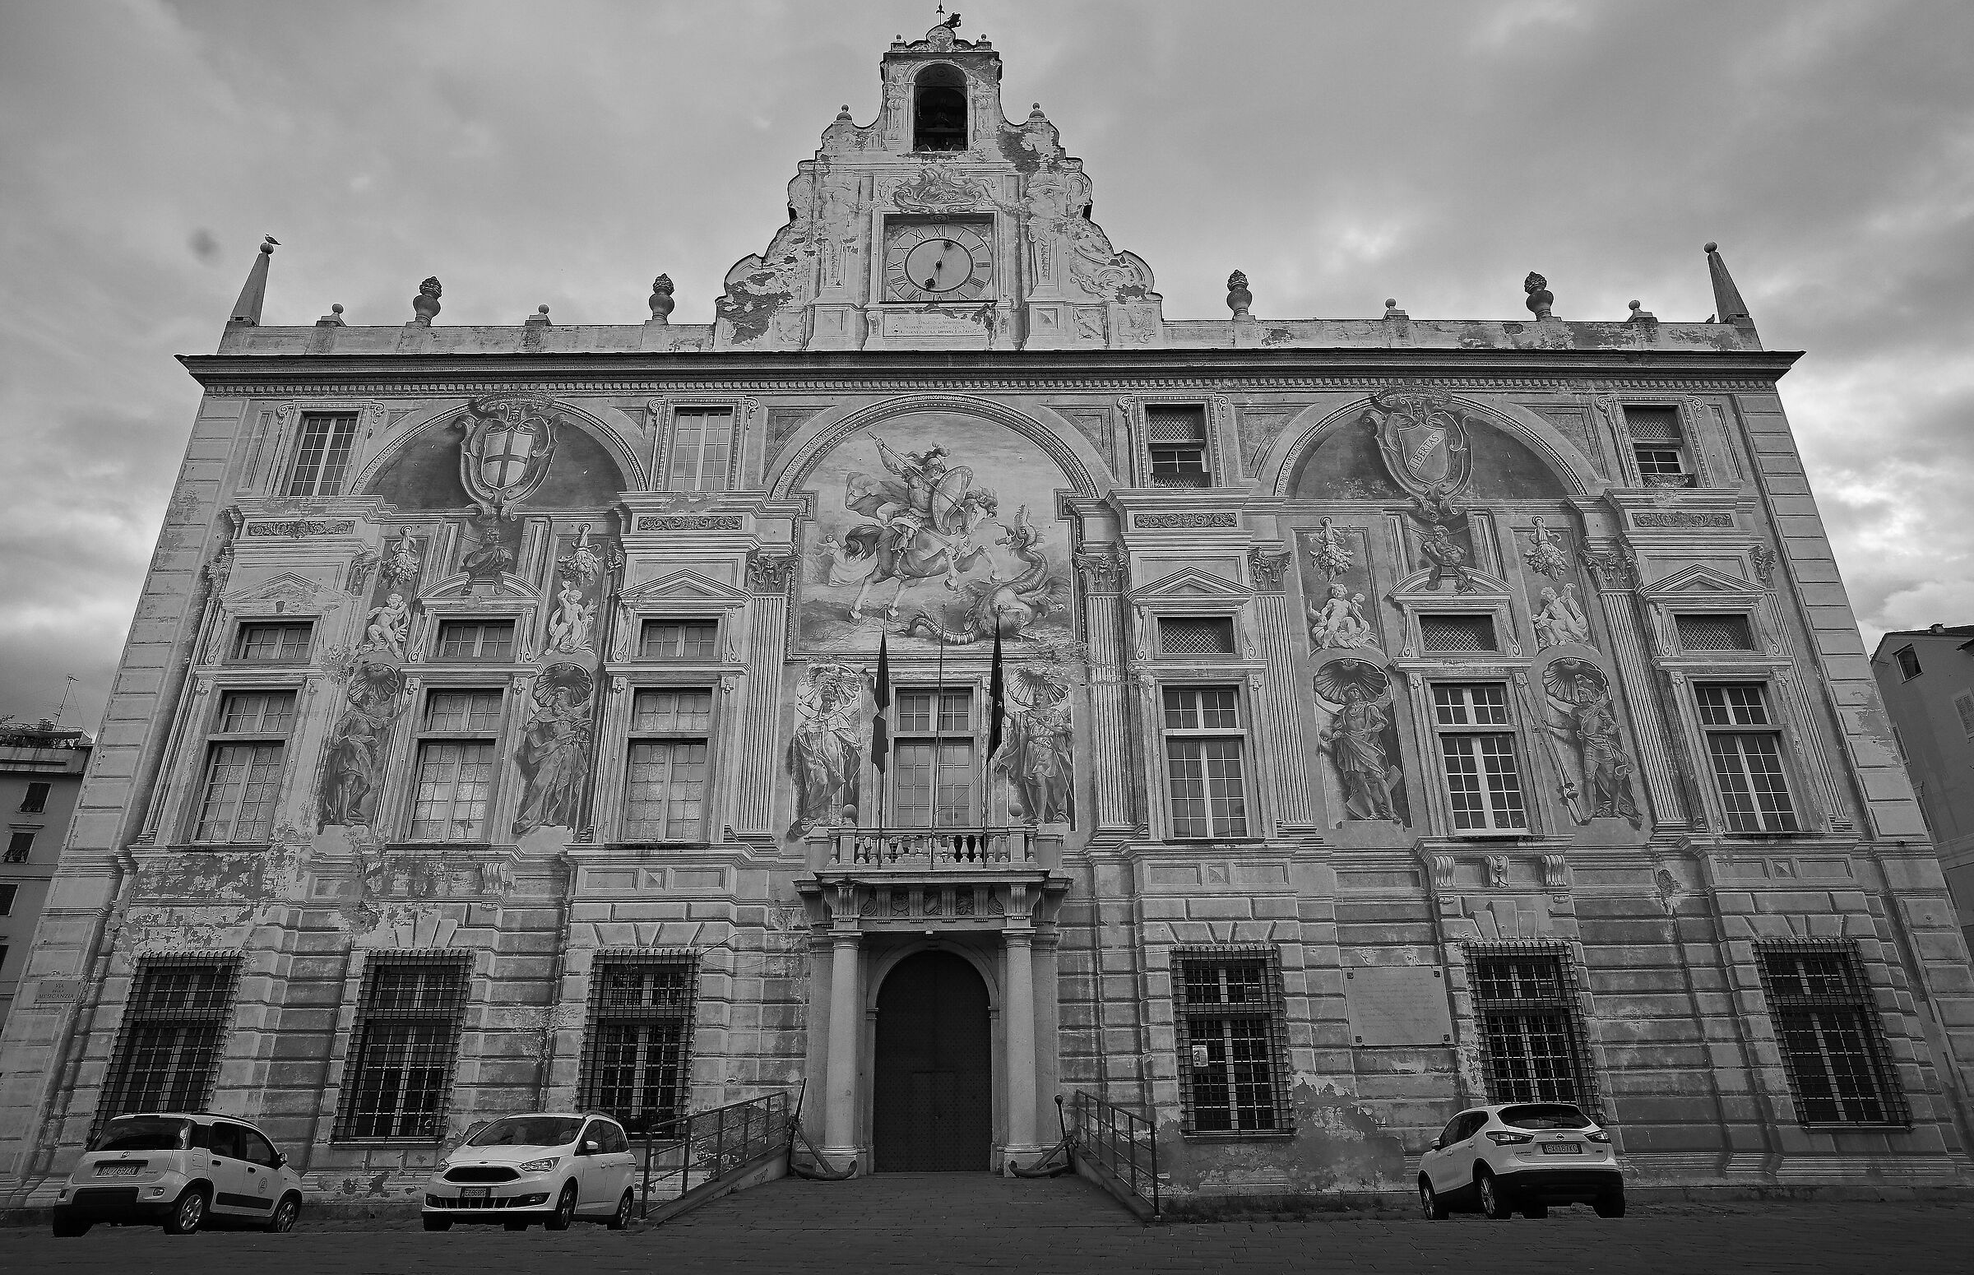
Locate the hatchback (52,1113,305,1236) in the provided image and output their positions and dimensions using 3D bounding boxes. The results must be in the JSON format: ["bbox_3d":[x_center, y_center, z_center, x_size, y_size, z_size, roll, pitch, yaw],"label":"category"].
[{"bbox_3d":[-11.443,7.891,15.213,1.680,1.560,3.650,0,-30,-2],"label":"hatchback"}]

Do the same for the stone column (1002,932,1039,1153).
[{"bbox_3d":[0.650,7.830,20.349,0.630,4.124,0.600,0,-21,0],"label":"stone column"}]

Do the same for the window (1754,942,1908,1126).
[{"bbox_3d":[15.032,7.066,18.639,1.959,3.091,0.300,0,-21,0],"label":"window"}]

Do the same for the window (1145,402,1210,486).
[{"bbox_3d":[4.254,-4.228,23.132,1.317,2.112,0.300,0,-21,0],"label":"window"}]

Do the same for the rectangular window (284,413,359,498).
[{"bbox_3d":[-16.395,-4.486,25.774,1.346,2.385,0.250,0,-21,0],"label":"rectangular window"}]

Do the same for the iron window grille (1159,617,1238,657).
[{"bbox_3d":[4.849,-0.005,24.169,1.749,0.936,0.200,0,-21,0],"label":"iron window grille"}]

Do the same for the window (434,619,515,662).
[{"bbox_3d":[-12.314,0.087,25.084,1.820,1.058,0.200,0,-21,-1],"label":"window"}]

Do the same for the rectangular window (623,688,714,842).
[{"bbox_3d":[-7.307,2.897,24.029,1.843,3.608,0.250,0,-21,-1],"label":"rectangular window"}]

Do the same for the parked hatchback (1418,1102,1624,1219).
[{"bbox_3d":[8.191,8.363,16.433,1.820,1.600,4.380,-2,-30,2],"label":"parked hatchback"}]

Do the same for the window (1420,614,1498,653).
[{"bbox_3d":[9.751,-0.038,21.585,1.505,0.838,0.250,0,-21,0],"label":"window"}]

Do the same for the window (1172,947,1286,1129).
[{"bbox_3d":[4.324,7.164,18.553,1.907,3.058,0.300,0,-21,0],"label":"window"}]

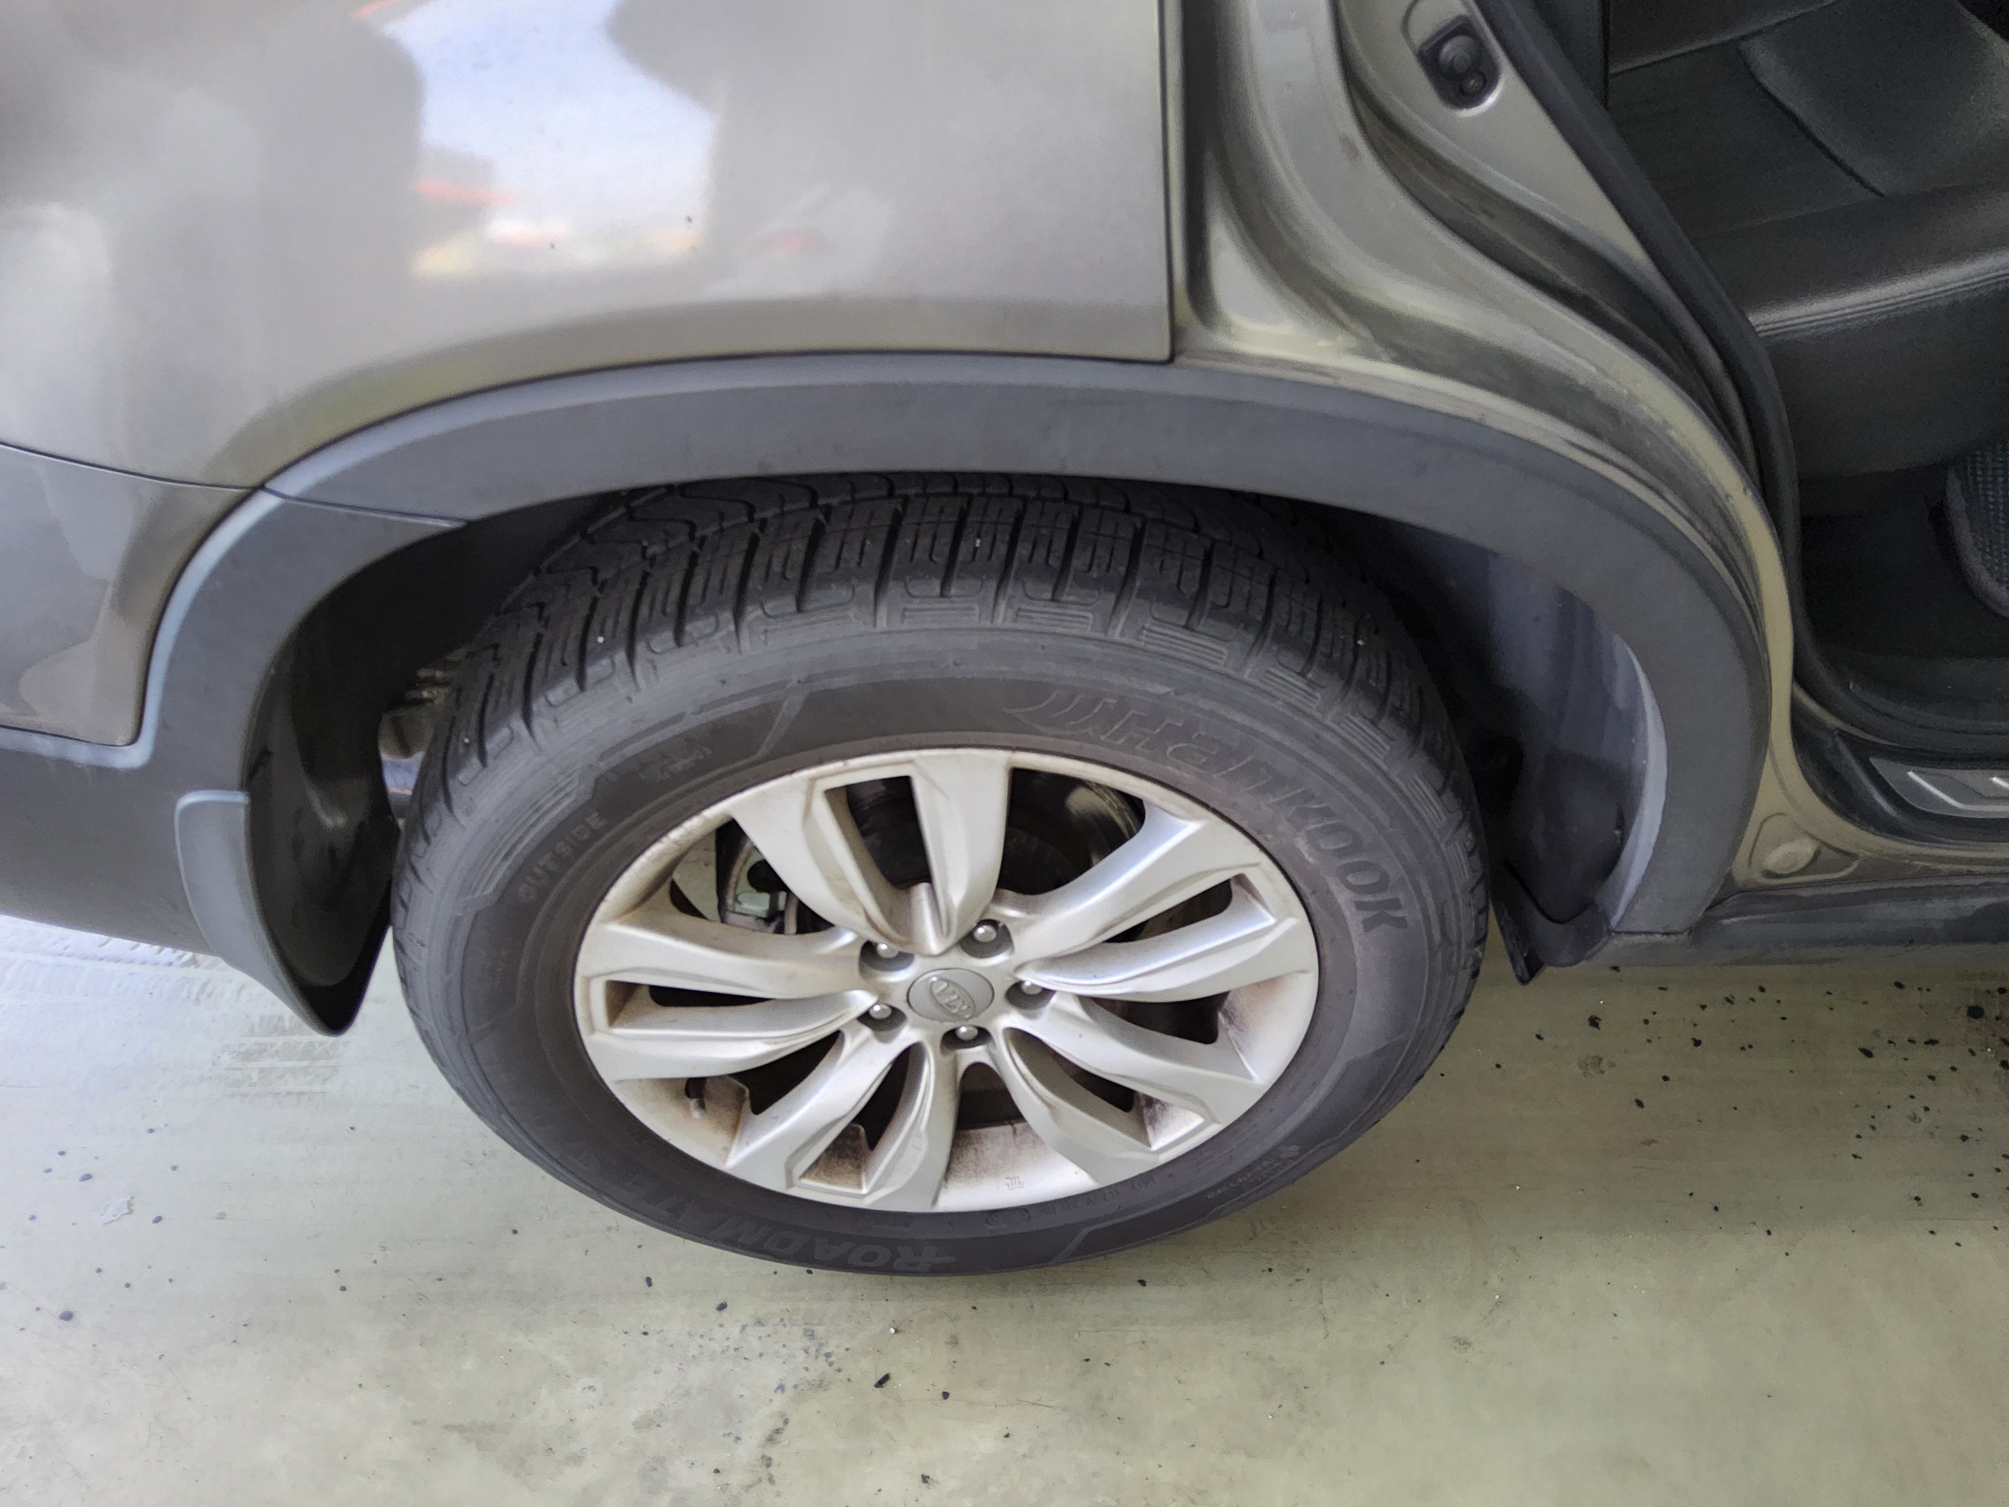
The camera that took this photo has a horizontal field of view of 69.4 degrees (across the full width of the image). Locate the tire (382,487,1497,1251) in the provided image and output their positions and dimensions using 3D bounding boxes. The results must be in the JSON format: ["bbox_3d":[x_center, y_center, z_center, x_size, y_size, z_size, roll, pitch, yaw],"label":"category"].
[{"bbox_3d":[-0.041,0.109,1.056,0.738,0.730,0.240,-1,42,-3],"label":"tire"}]

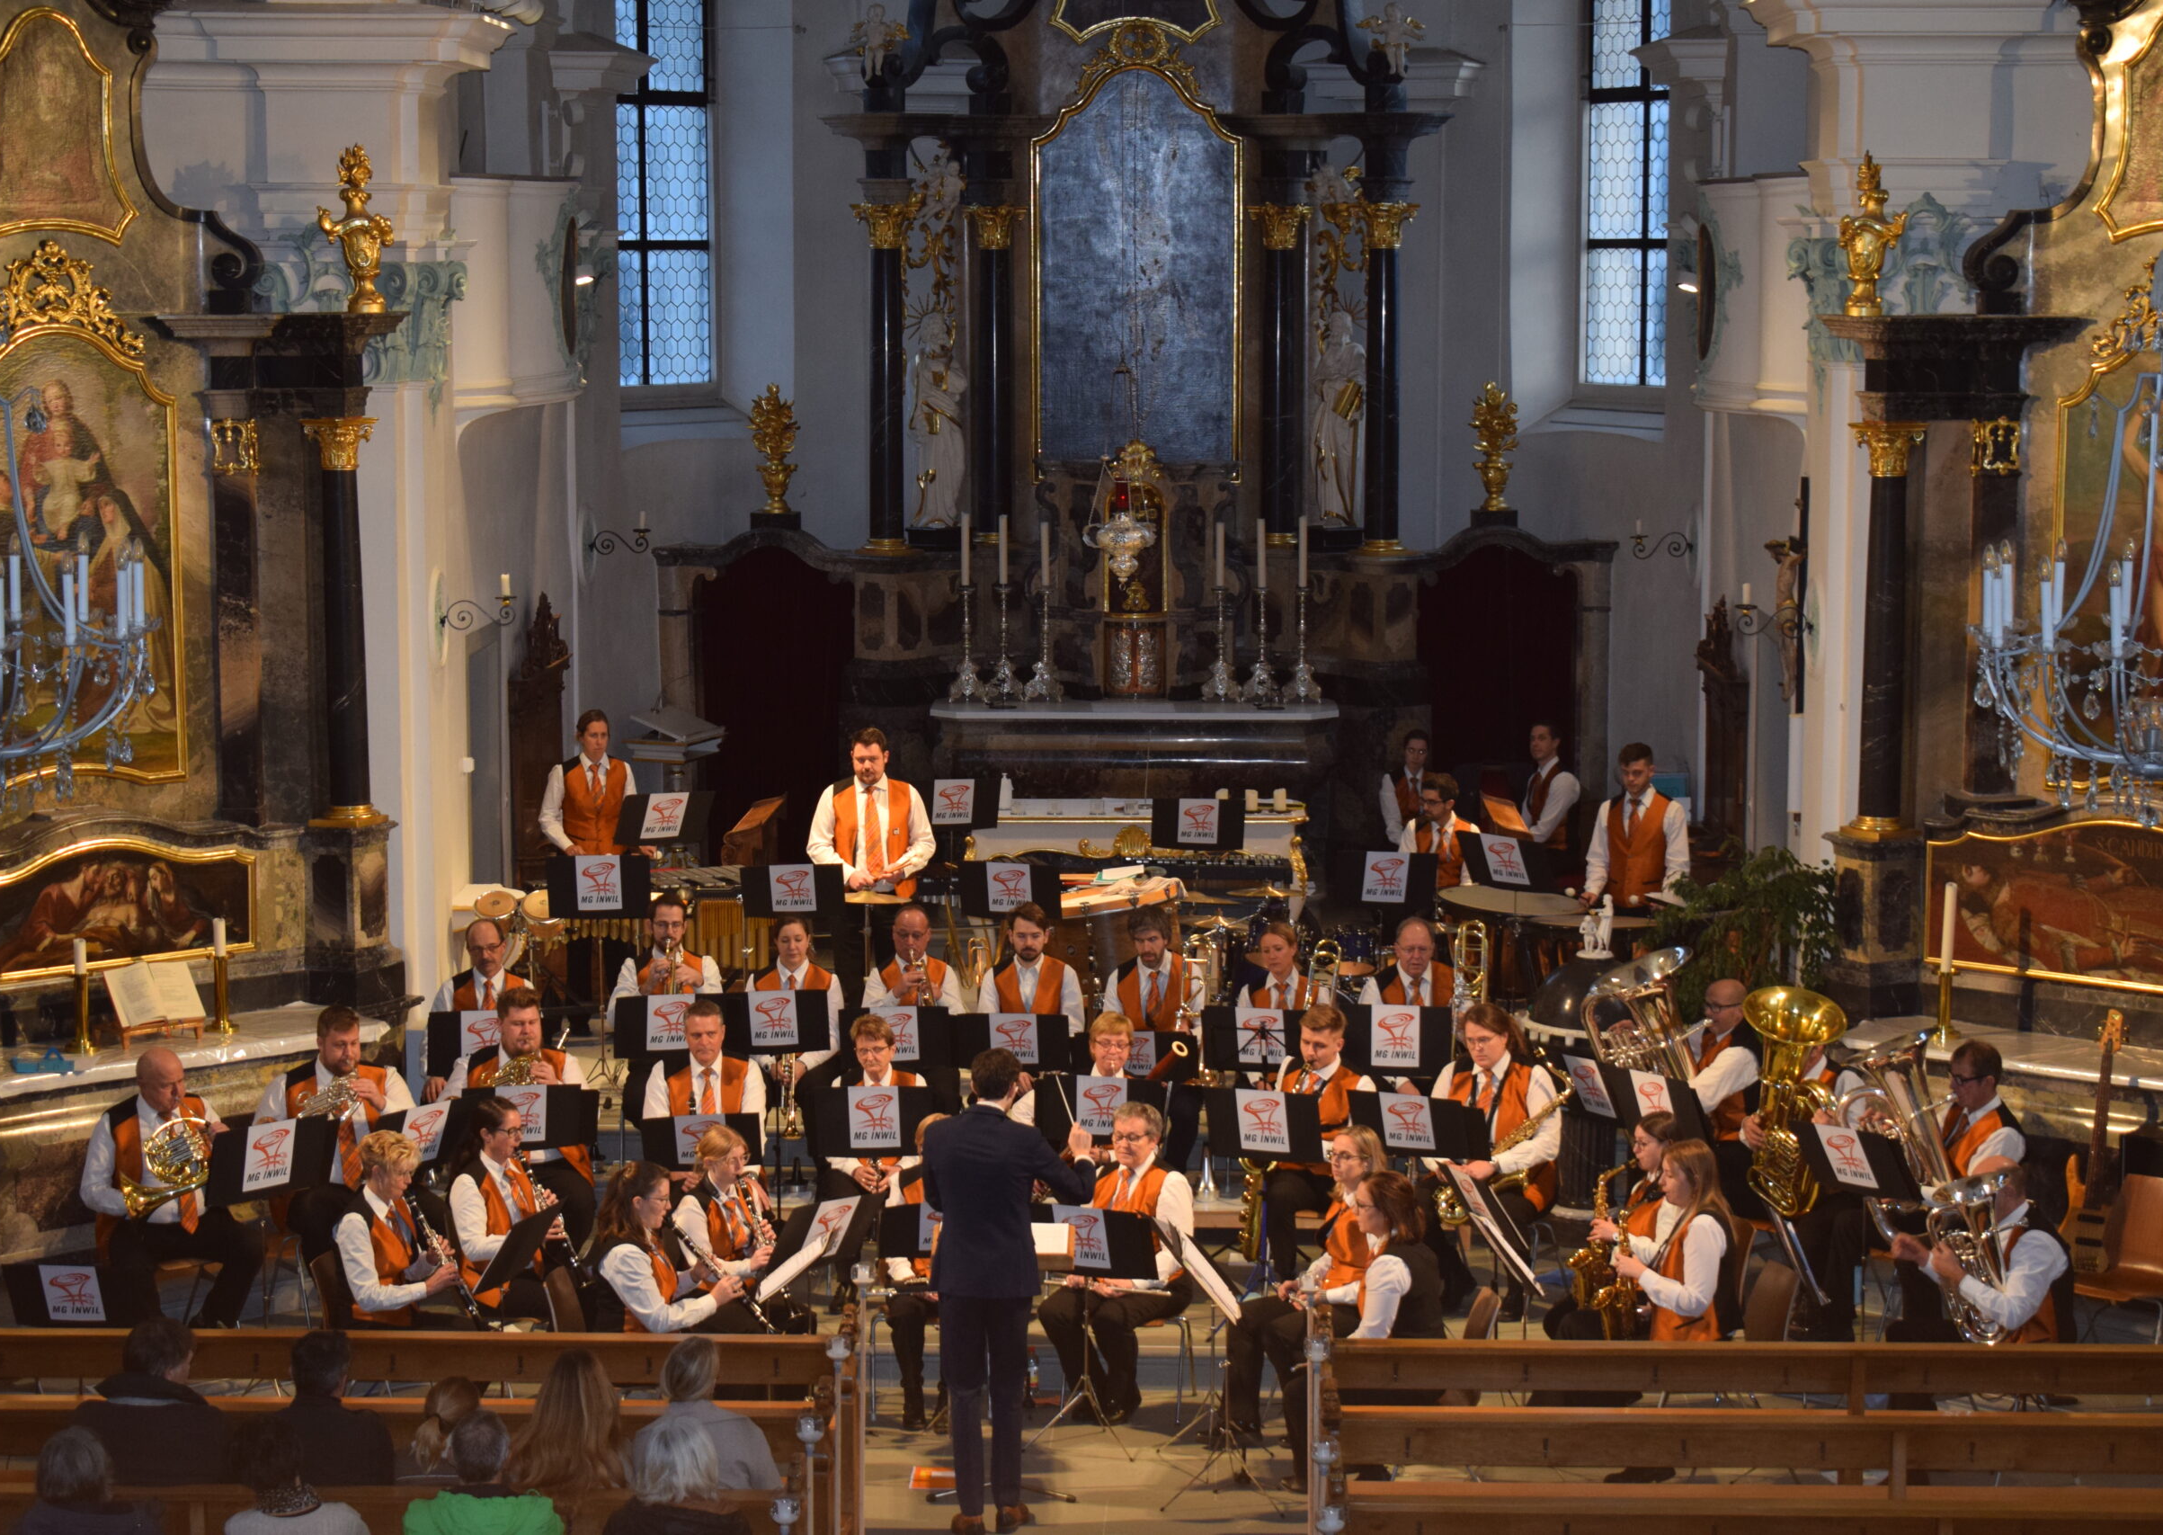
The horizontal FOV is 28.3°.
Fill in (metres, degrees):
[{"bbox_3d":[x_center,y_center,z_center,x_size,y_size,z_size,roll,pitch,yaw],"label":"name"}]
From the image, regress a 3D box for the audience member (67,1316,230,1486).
[{"bbox_3d":[-2.940,2.401,13.693,0.530,1.370,0.720,0,7,2],"label":"audience member"}]

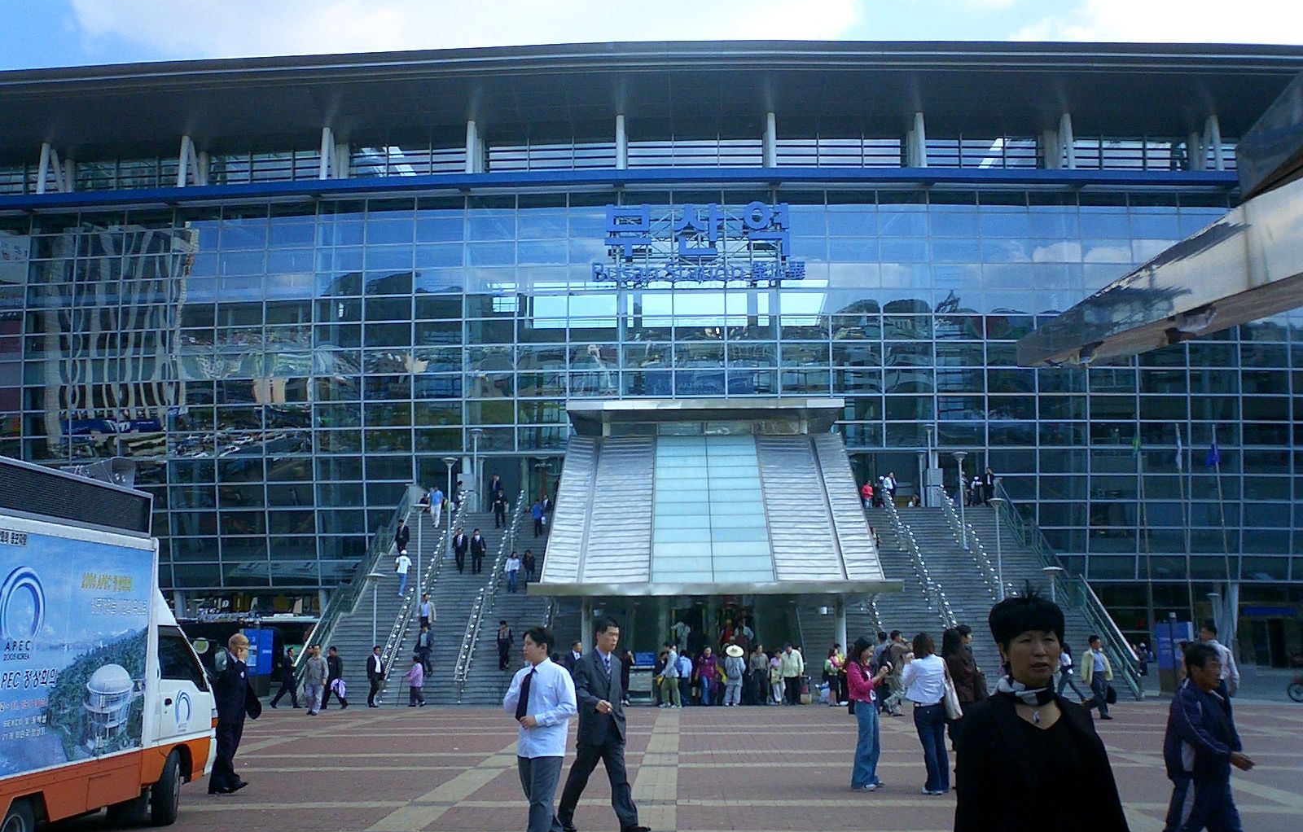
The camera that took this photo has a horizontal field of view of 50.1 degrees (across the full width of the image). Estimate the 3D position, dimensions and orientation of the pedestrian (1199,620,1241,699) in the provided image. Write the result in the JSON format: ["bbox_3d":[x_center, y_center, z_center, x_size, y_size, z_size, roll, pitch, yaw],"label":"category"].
[{"bbox_3d":[6.793,3.369,16.853,0.550,1.780,0.580,-9,-13,41],"label":"pedestrian"}]

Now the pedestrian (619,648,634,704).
[{"bbox_3d":[-0.736,7.366,39.229,0.400,1.550,0.460,-8,-12,38],"label":"pedestrian"}]

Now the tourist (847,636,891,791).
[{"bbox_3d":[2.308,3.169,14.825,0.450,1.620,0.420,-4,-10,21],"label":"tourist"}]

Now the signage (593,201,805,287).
[{"bbox_3d":[2.194,-8.008,64.542,9.700,4.050,0.600,-1,-10,1],"label":"signage"}]

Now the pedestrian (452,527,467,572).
[{"bbox_3d":[-7.036,4.936,51.288,0.520,1.702,0.380,-1,-10,1],"label":"pedestrian"}]

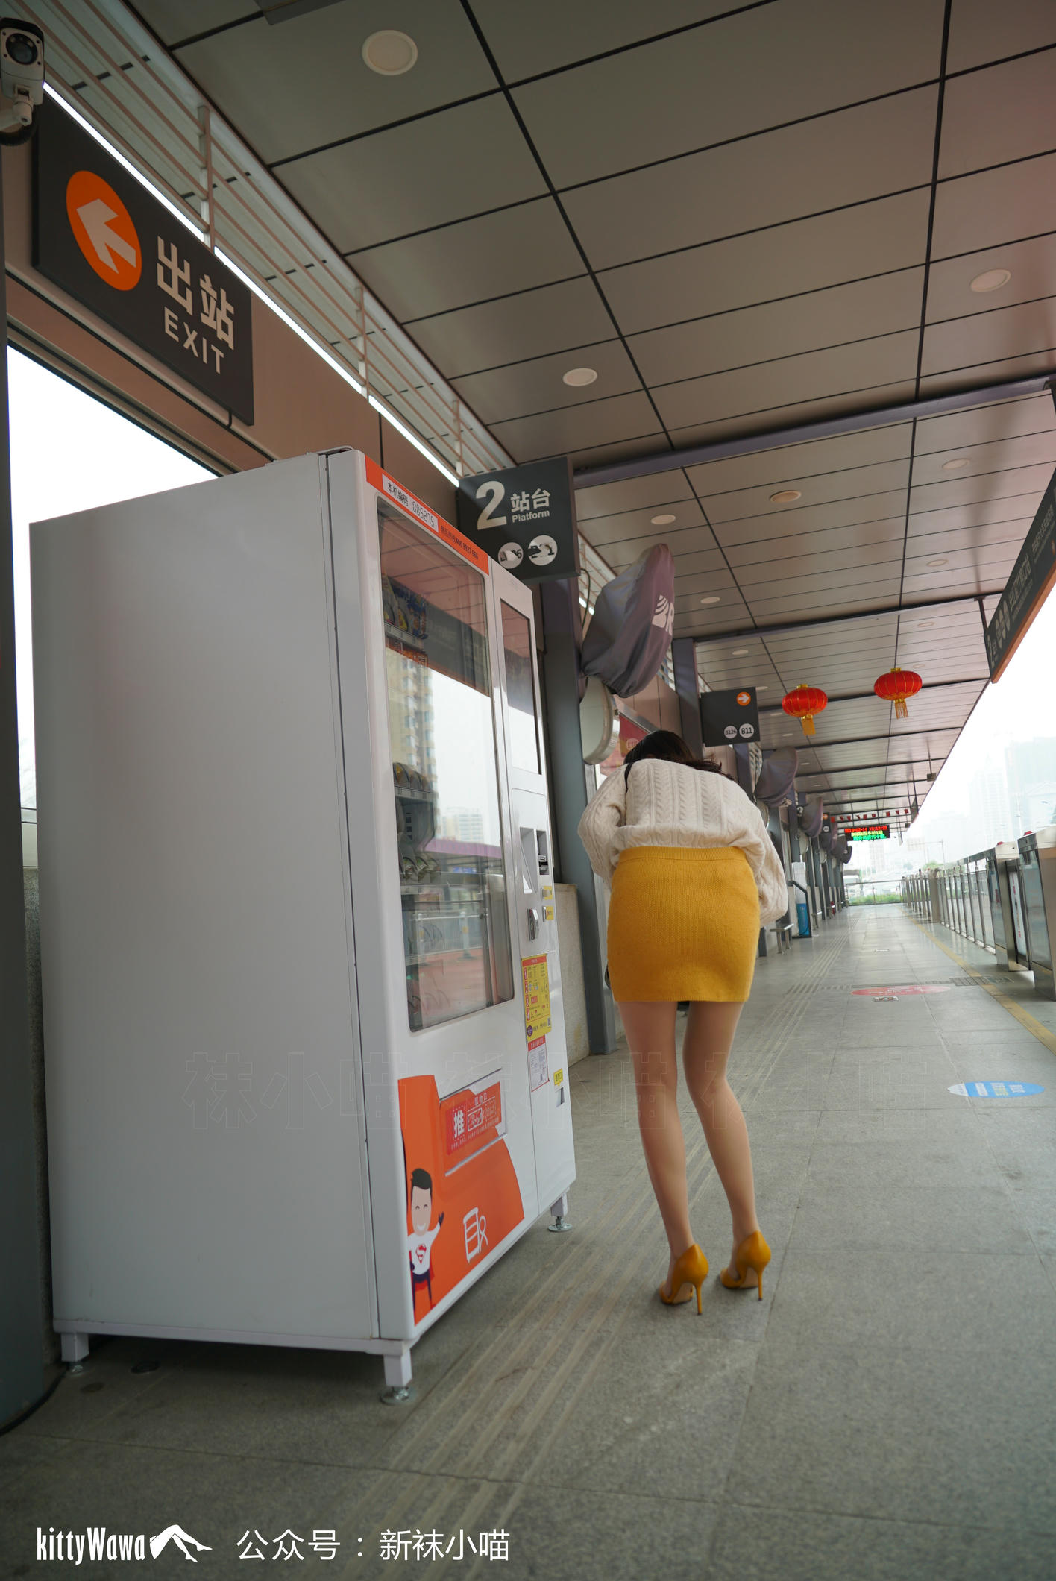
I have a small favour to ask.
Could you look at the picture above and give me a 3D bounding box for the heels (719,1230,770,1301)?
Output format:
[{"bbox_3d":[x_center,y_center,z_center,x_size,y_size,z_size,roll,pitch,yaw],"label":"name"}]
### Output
[{"bbox_3d":[0.510,1.109,2.520,0.078,0.156,0.205,-2,-7,-16],"label":"heels"}]

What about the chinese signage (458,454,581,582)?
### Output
[{"bbox_3d":[-0.043,-1.359,5.458,0.600,0.600,0.110,-6,-7,18],"label":"chinese signage"}]

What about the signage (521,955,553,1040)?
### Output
[{"bbox_3d":[0.027,0.583,2.979,0.008,0.222,0.228,-6,-7,18],"label":"signage"}]

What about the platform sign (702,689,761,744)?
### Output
[{"bbox_3d":[2.276,-0.806,11.766,0.600,0.600,0.110,-6,-7,18],"label":"platform sign"}]

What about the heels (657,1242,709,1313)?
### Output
[{"bbox_3d":[0.361,1.113,2.467,0.078,0.156,0.205,-2,-7,-16],"label":"heels"}]

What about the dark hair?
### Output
[{"bbox_3d":[0.413,-0.043,2.964,0.270,0.260,0.250,-5,-6,6],"label":"dark hair"}]

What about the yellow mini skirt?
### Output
[{"bbox_3d":[0.368,0.317,2.493,0.360,0.358,0.280,-5,-6,4],"label":"yellow mini skirt"}]

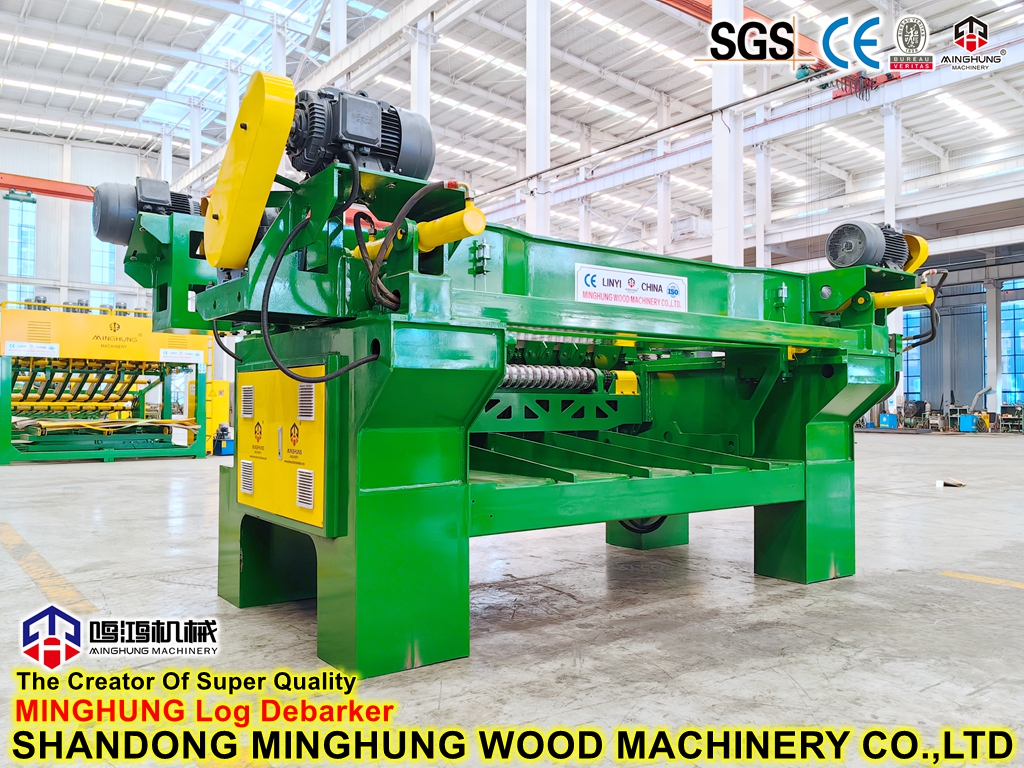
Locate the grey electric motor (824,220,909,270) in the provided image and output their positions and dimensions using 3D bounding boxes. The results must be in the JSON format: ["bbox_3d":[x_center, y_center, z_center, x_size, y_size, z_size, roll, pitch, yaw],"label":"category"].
[{"bbox_3d":[2.071,-0.780,4.681,0.480,0.302,0.336,1,-2,-36],"label":"grey electric motor"}]

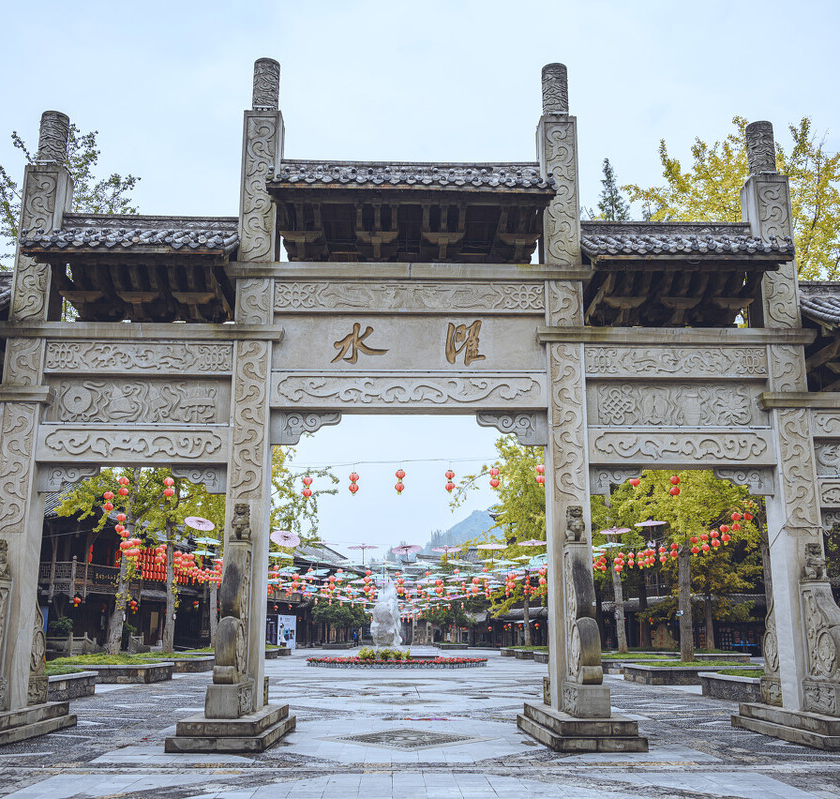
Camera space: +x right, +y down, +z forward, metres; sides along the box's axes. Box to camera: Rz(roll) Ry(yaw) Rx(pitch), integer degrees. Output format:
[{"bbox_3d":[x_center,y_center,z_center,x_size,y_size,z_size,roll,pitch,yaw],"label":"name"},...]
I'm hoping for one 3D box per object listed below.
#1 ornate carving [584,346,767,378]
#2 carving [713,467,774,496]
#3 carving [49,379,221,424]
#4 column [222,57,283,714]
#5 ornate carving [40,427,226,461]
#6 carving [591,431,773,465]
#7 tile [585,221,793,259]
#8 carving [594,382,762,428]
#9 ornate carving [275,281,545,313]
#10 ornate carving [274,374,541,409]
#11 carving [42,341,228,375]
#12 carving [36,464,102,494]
[{"bbox_3d":[3.691,-0.535,13.990,2.588,0.424,0.130,0,-14,-1],"label":"ornate carving"},{"bbox_3d":[4.597,1.172,13.750,0.814,0.400,0.133,0,-13,-1],"label":"carving"},{"bbox_3d":[-4.075,0.029,13.838,2.370,0.630,0.130,0,-14,-1],"label":"carving"},{"bbox_3d":[-2.390,-0.530,13.965,0.542,9.611,0.534,0,-13,-1],"label":"column"},{"bbox_3d":[-4.019,0.634,13.612,2.631,0.513,0.160,0,-14,-1],"label":"ornate carving"},{"bbox_3d":[3.713,0.691,13.766,2.637,0.505,0.160,0,-14,-1],"label":"carving"},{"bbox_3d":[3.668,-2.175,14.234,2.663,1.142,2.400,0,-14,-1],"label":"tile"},{"bbox_3d":[3.738,0.080,14.093,2.424,0.672,0.140,0,-14,-1],"label":"carving"},{"bbox_3d":[-0.148,-1.506,14.139,3.920,0.411,0.130,0,-14,-1],"label":"ornate carving"},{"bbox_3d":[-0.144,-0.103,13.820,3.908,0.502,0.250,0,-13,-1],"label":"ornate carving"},{"bbox_3d":[-4.017,-0.601,13.836,2.612,0.448,0.130,0,-14,-1],"label":"carving"},{"bbox_3d":[-4.894,1.103,13.533,0.831,0.408,0.133,0,-13,-1],"label":"carving"}]

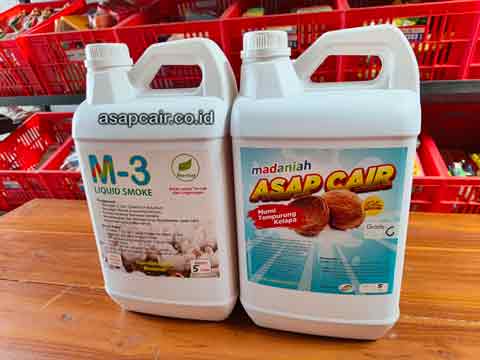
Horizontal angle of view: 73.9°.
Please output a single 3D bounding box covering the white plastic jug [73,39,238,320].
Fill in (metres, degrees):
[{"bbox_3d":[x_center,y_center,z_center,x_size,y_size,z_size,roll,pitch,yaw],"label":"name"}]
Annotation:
[{"bbox_3d":[-0.085,0.004,0.392,0.174,0.315,0.126,1,17,11],"label":"white plastic jug"}]

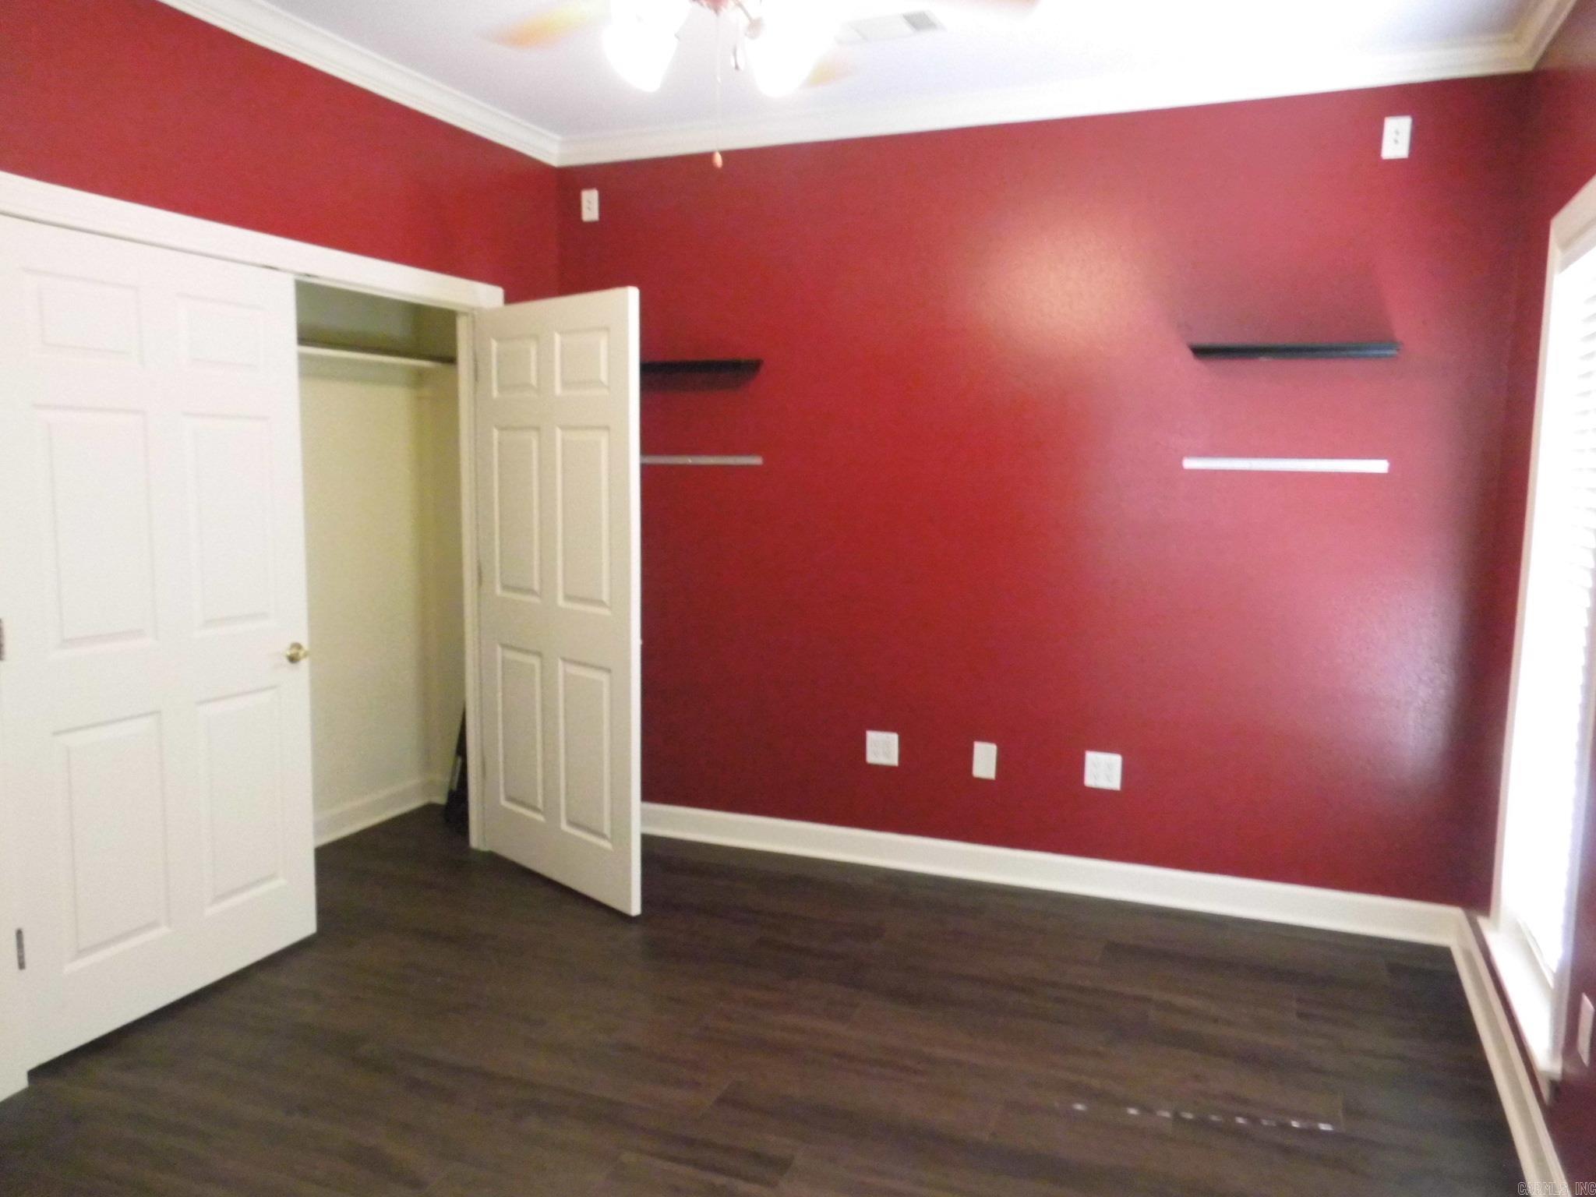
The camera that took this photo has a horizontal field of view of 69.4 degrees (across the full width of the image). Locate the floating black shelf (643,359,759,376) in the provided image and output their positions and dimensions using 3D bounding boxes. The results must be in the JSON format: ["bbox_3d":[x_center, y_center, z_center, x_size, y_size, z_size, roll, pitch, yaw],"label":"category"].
[{"bbox_3d":[-0.445,-0.866,4.320,0.600,0.034,0.185,3,7,21],"label":"floating black shelf"}]

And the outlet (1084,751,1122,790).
[{"bbox_3d":[1.057,0.599,3.988,0.120,0.122,0.010,3,7,21],"label":"outlet"}]

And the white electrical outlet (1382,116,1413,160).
[{"bbox_3d":[1.806,-1.389,3.473,0.075,0.121,0.010,3,7,21],"label":"white electrical outlet"}]

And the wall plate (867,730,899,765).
[{"bbox_3d":[0.314,0.558,4.276,0.121,0.121,0.010,3,7,21],"label":"wall plate"}]

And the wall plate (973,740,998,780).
[{"bbox_3d":[0.671,0.584,4.138,0.077,0.122,0.010,3,7,21],"label":"wall plate"}]

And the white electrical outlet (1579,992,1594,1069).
[{"bbox_3d":[1.465,0.801,2.135,0.010,0.119,0.078,3,7,23],"label":"white electrical outlet"}]

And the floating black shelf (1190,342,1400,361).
[{"bbox_3d":[1.528,-0.758,3.558,0.600,0.034,0.185,3,7,21],"label":"floating black shelf"}]

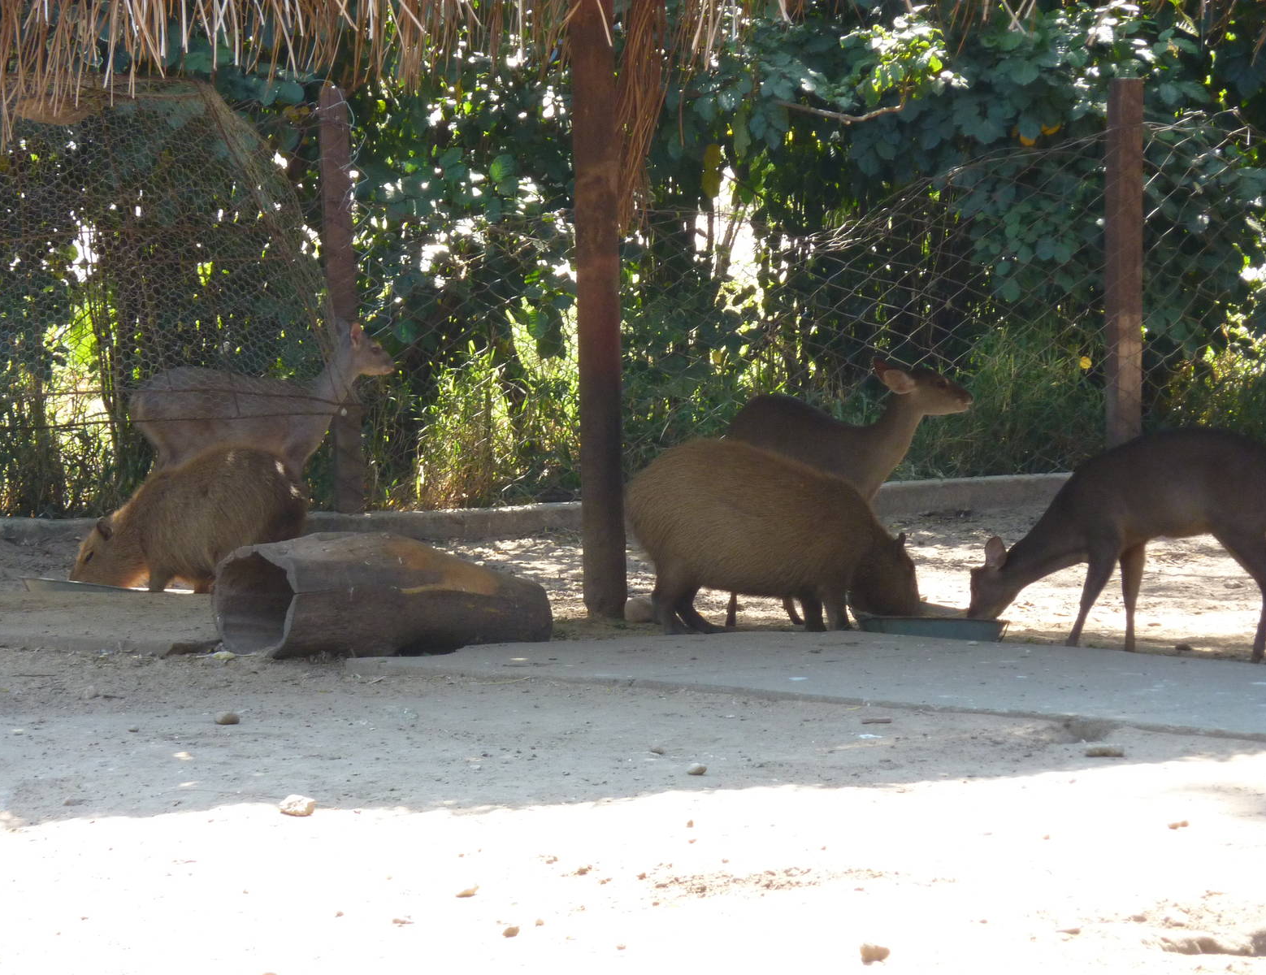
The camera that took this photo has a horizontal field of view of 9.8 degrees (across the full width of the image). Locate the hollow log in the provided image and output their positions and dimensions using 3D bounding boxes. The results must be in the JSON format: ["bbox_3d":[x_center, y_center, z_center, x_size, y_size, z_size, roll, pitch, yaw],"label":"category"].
[{"bbox_3d":[-0.683,0.291,20.000,0.940,0.330,0.330,-3,4,-36],"label":"hollow log"}]

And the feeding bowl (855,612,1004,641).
[{"bbox_3d":[0.831,0.385,20.600,0.430,0.085,0.430,0,3,0],"label":"feeding bowl"}]

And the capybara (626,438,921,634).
[{"bbox_3d":[0.395,0.138,20.650,0.820,0.540,0.330,-1,3,-10],"label":"capybara"}]

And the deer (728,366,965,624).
[{"bbox_3d":[0.613,0.016,21.000,0.760,0.760,0.220,-2,4,-22],"label":"deer"}]

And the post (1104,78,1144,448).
[{"bbox_3d":[1.761,-0.752,26.400,0.106,1.440,0.106,-2,4,-28],"label":"post"}]

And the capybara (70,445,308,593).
[{"bbox_3d":[-1.325,0.105,22.100,0.770,0.490,0.310,1,4,20],"label":"capybara"}]

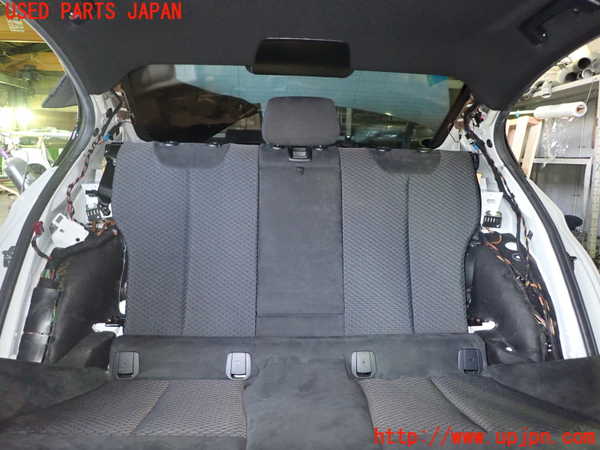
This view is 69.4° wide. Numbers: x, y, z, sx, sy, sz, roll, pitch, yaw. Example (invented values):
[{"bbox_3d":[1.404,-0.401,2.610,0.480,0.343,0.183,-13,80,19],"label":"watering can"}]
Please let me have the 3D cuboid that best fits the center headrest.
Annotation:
[{"bbox_3d":[0.004,-0.310,1.315,0.235,0.143,0.100,1,-3,-4],"label":"center headrest"}]

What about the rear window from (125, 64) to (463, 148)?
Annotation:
[{"bbox_3d":[-0.015,-0.405,1.580,1.160,0.080,0.520,1,-19,-4],"label":"rear window"}]

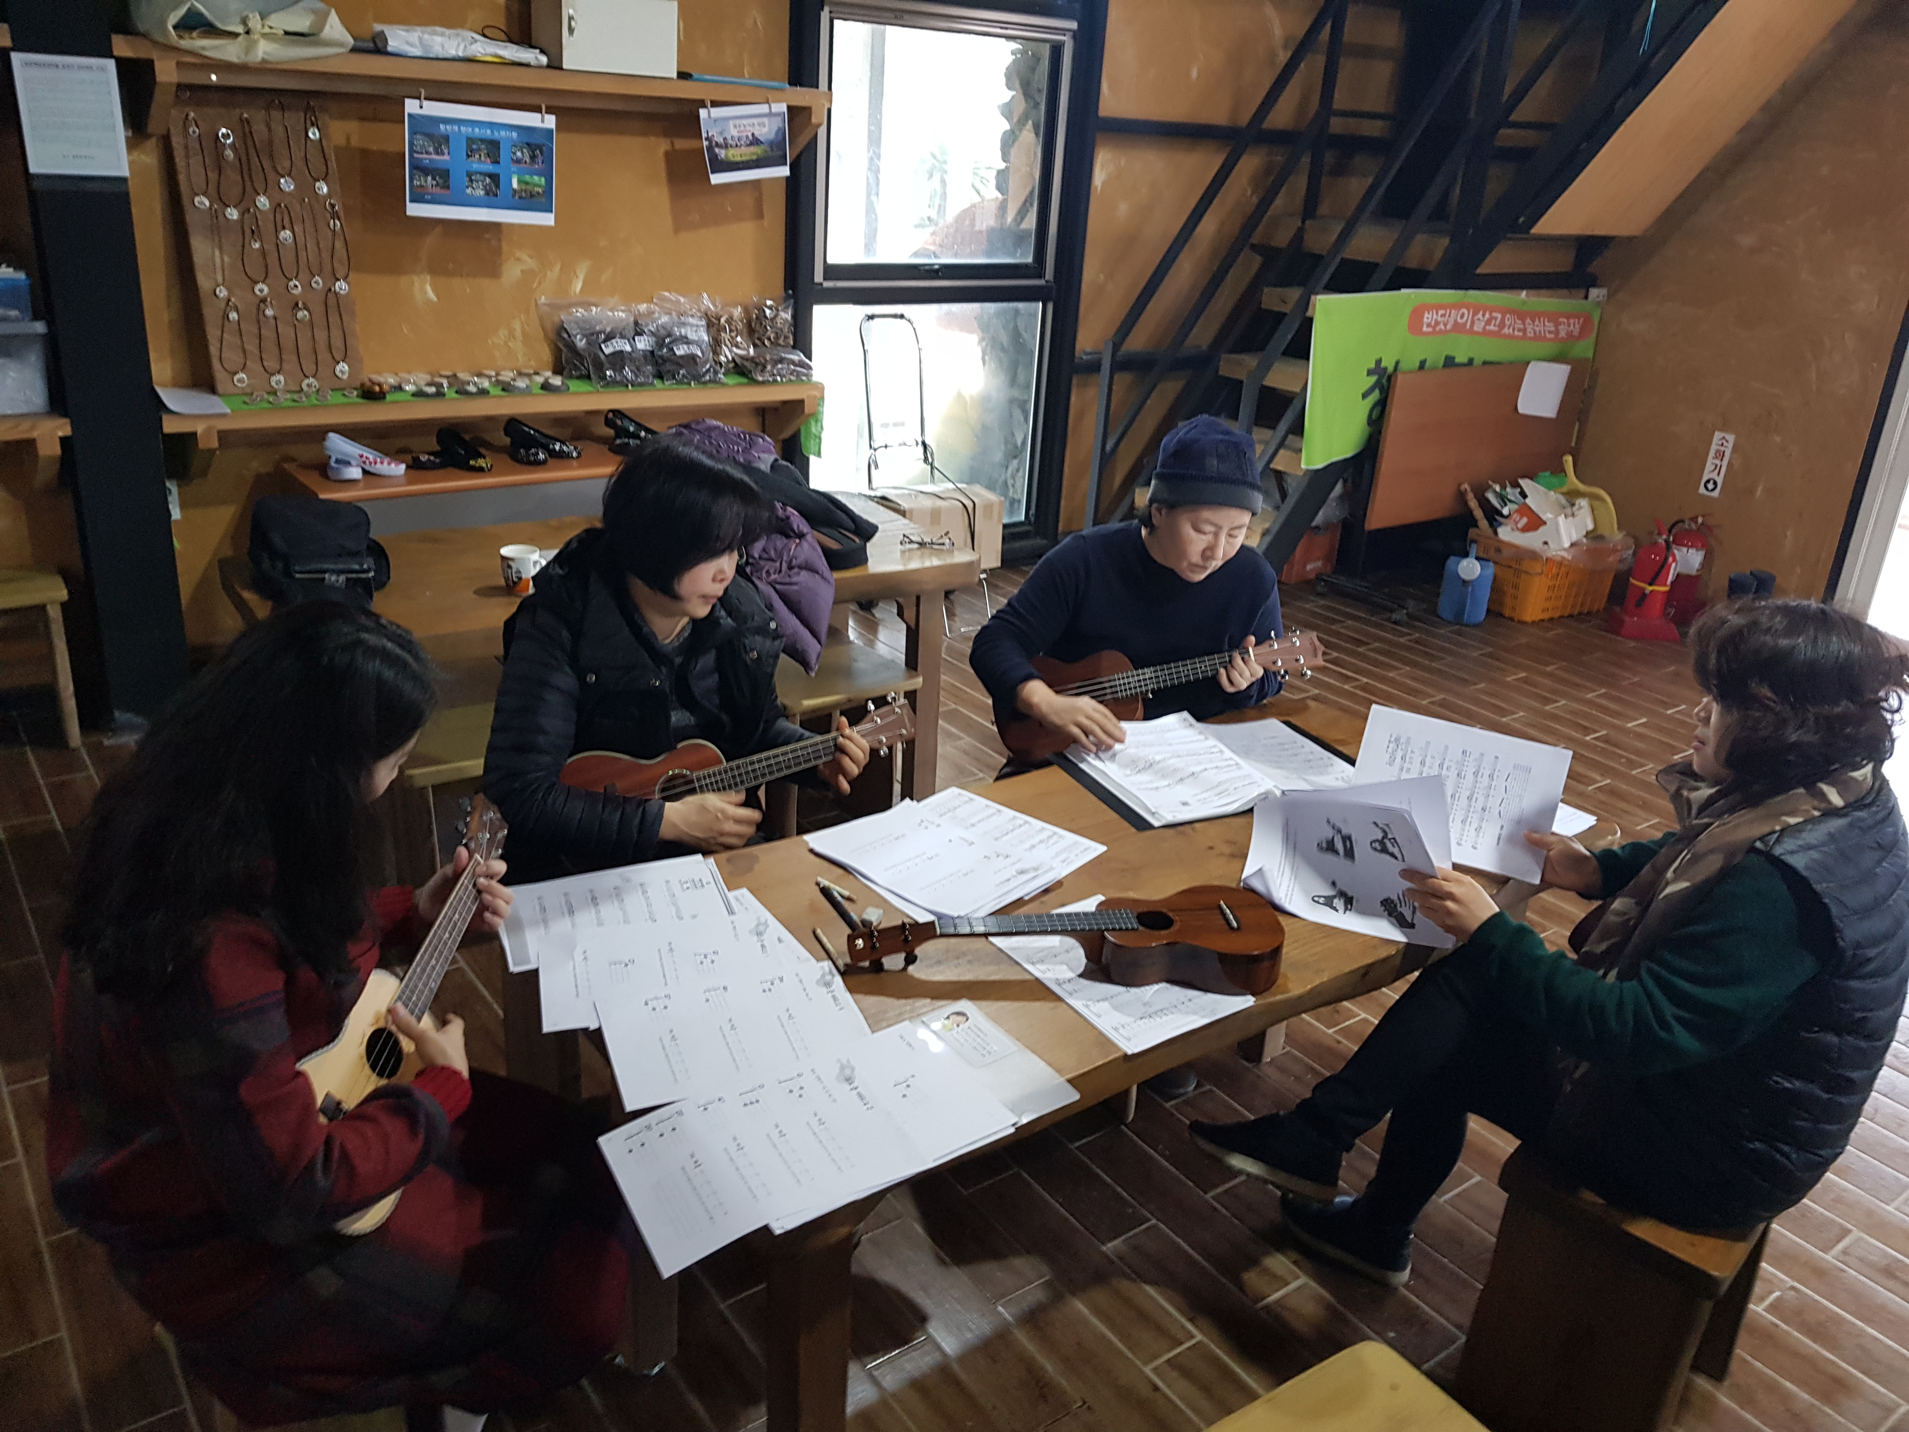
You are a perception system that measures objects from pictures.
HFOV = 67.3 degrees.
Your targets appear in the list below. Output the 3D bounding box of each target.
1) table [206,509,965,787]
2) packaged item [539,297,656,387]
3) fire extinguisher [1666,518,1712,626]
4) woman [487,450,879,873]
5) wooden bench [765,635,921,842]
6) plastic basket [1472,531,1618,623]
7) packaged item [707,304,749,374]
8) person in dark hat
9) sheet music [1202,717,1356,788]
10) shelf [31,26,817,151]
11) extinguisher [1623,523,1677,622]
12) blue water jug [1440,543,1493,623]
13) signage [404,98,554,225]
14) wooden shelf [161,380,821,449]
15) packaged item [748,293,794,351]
[{"bbox_3d":[-0.790,-0.044,3.469,1.630,0.720,0.700,-12,27,-33],"label":"table"},{"bbox_3d":[-1.146,-1.212,4.657,0.300,0.250,0.180,-11,27,-31],"label":"packaged item"},{"bbox_3d":[2.905,-0.596,5.696,0.165,0.420,0.150,15,25,26],"label":"fire extinguisher"},{"bbox_3d":[-0.426,0.225,2.217,0.580,1.220,0.700,-11,27,-32],"label":"woman"},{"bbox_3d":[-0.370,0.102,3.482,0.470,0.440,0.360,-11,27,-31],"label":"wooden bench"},{"bbox_3d":[2.346,-0.575,5.742,0.460,0.280,0.350,-11,27,-31],"label":"plastic basket"},{"bbox_3d":[-0.770,-1.267,4.843,0.170,0.245,0.085,-12,27,-33],"label":"packaged item"},{"bbox_3d":[0.382,0.056,2.753,0.580,1.220,0.680,-2,23,-14],"label":"person in dark hat"},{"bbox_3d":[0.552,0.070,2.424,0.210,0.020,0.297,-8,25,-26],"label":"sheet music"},{"bbox_3d":[-1.402,-1.787,4.199,2.100,0.220,0.430,-11,27,-31],"label":"shelf"},{"bbox_3d":[2.748,-0.569,5.607,0.150,0.420,0.165,15,25,26],"label":"extinguisher"},{"bbox_3d":[2.041,-0.528,5.645,0.200,0.290,0.230,12,24,19],"label":"blue water jug"},{"bbox_3d":[-1.330,-1.544,4.020,0.420,0.300,0.015,-12,27,-33],"label":"signage"},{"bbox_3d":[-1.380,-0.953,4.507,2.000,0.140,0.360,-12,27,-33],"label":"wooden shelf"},{"bbox_3d":[-0.630,-1.333,4.919,0.170,0.220,0.085,-12,27,-33],"label":"packaged item"}]

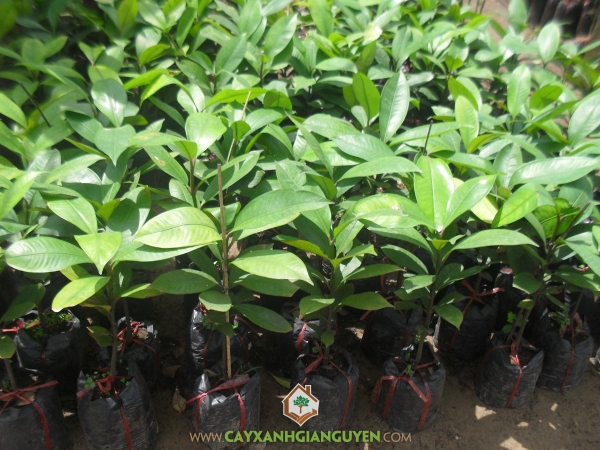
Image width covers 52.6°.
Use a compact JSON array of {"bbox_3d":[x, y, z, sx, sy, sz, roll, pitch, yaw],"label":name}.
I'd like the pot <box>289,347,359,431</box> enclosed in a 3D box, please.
[{"bbox_3d":[0.048,0.340,1.274,0.138,0.114,0.138,0,26,0],"label":"pot"}]

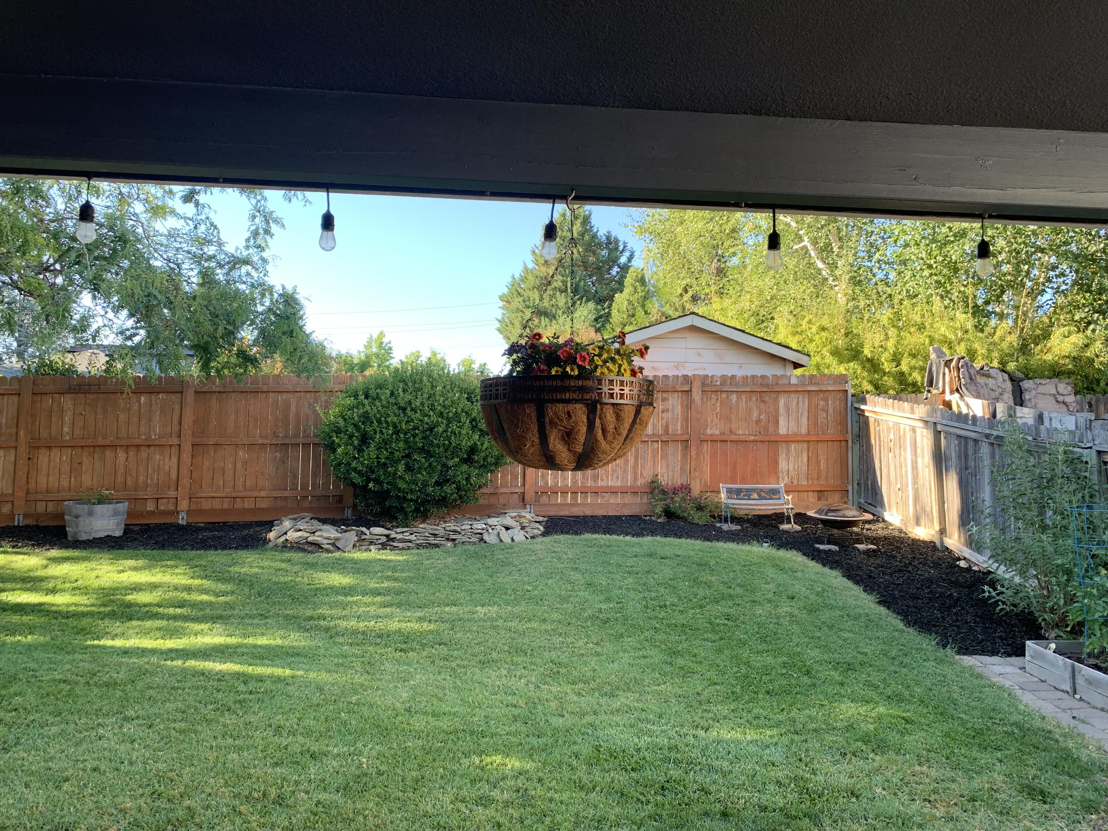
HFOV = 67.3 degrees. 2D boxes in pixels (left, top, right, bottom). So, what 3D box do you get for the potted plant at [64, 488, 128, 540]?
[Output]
[{"bbox_3d":[-5.475,1.190,9.950,0.680,0.580,0.680,1,-2,-5],"label":"potted plant"}]

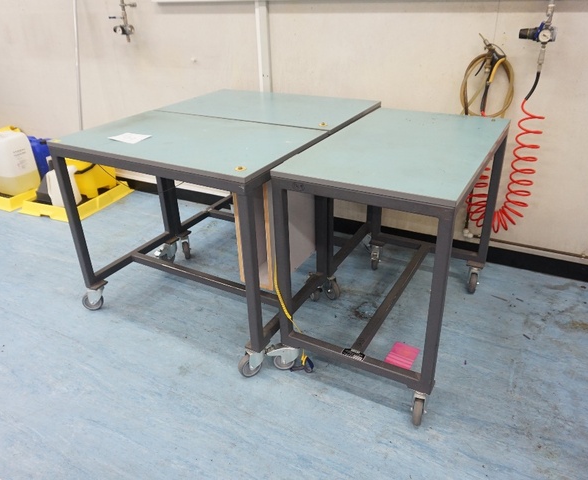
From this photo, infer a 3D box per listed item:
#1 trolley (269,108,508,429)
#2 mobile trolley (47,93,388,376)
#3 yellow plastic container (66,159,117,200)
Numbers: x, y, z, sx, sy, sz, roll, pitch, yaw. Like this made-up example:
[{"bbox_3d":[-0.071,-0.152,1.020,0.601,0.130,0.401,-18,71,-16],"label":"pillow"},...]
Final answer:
[{"bbox_3d":[0.446,0.019,2.041,0.602,0.891,0.992,13,32,27],"label":"trolley"},{"bbox_3d":[-0.278,-0.163,2.439,1.006,0.890,1.204,14,32,27],"label":"mobile trolley"},{"bbox_3d":[-1.664,-0.531,3.820,0.330,0.290,0.280,11,31,24],"label":"yellow plastic container"}]

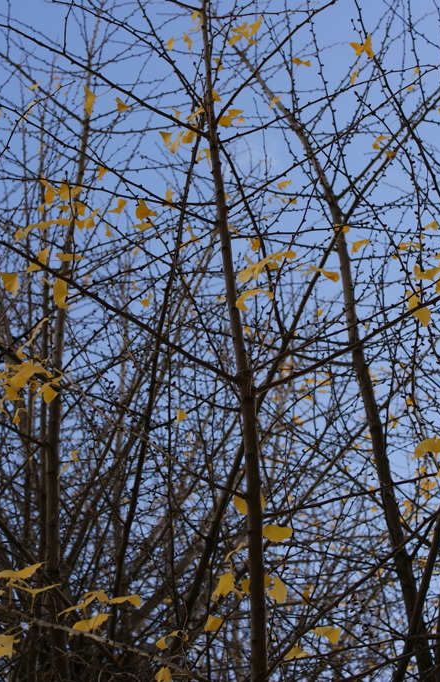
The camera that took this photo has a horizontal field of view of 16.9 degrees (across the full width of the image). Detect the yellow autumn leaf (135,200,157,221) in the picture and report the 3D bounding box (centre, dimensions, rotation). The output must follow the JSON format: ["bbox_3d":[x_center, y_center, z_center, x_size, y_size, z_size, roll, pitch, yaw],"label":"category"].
[{"bbox_3d":[-0.166,-0.291,3.300,0.049,0.035,0.035,1,-25,-3],"label":"yellow autumn leaf"}]

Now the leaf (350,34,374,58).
[{"bbox_3d":[0.347,-0.717,3.600,0.058,0.058,0.030,0,11,6],"label":"leaf"}]

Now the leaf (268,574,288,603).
[{"bbox_3d":[0.119,0.502,3.000,0.041,0.057,0.025,0,-9,2],"label":"leaf"}]

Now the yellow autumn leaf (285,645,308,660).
[{"bbox_3d":[0.166,0.674,3.200,0.052,0.029,0.035,-1,-25,3],"label":"yellow autumn leaf"}]

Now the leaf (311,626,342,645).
[{"bbox_3d":[0.214,0.598,3.000,0.061,0.036,0.030,10,-10,6],"label":"leaf"}]

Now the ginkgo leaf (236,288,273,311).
[{"bbox_3d":[0.065,-0.079,2.800,0.068,0.042,0.035,0,2,1],"label":"ginkgo leaf"}]

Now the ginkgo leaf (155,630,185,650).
[{"bbox_3d":[-0.092,0.547,2.700,0.057,0.035,0.035,-10,-11,-4],"label":"ginkgo leaf"}]

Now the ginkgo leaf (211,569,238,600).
[{"bbox_3d":[0.009,0.479,2.900,0.055,0.059,0.025,0,-9,0],"label":"ginkgo leaf"}]

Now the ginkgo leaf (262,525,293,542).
[{"bbox_3d":[0.113,0.378,2.900,0.059,0.027,0.040,-1,-25,2],"label":"ginkgo leaf"}]

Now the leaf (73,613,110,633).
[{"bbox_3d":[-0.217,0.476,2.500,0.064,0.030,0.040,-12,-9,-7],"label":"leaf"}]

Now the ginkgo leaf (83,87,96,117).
[{"bbox_3d":[-0.274,-0.502,3.100,0.029,0.060,0.030,3,-25,-5],"label":"ginkgo leaf"}]

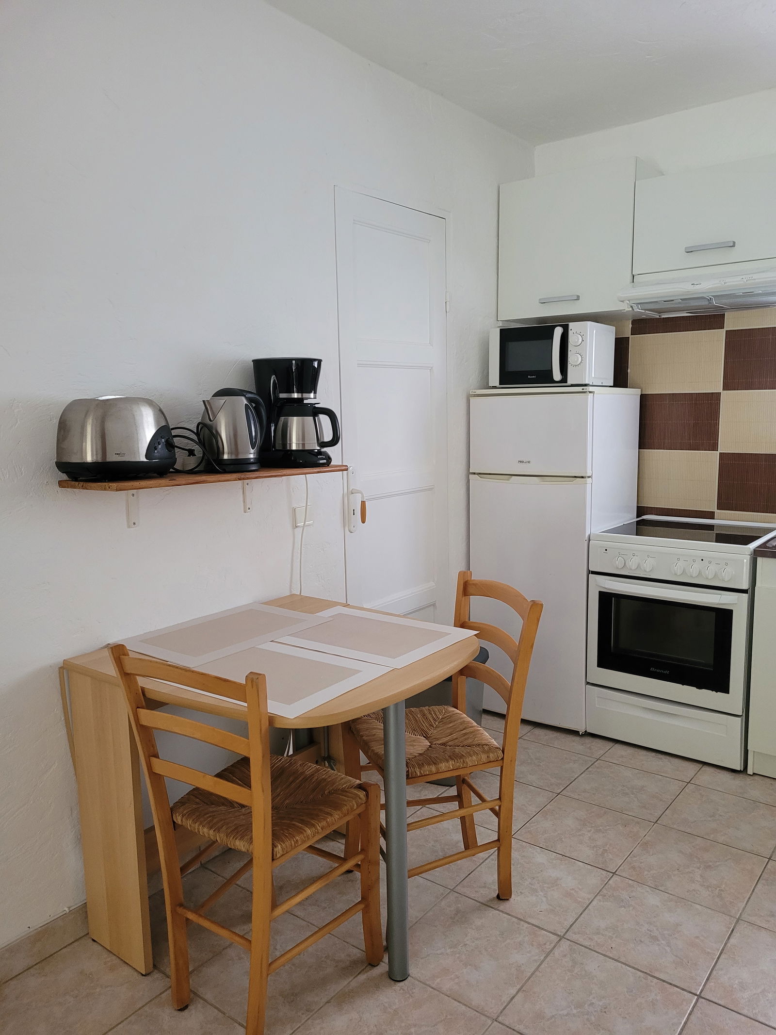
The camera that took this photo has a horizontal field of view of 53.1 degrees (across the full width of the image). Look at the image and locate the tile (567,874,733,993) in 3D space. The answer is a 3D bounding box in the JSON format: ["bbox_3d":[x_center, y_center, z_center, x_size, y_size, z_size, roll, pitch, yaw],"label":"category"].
[{"bbox_3d":[0.688,1.076,2.025,0.336,0.012,0.336,5,10,38],"label":"tile"}]

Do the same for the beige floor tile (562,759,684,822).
[{"bbox_3d":[0.838,0.965,2.751,0.333,0.010,0.333,5,10,38],"label":"beige floor tile"}]

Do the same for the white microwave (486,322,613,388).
[{"bbox_3d":[0.728,-0.701,3.432,0.440,0.262,0.375,4,9,32],"label":"white microwave"}]

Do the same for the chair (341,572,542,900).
[{"bbox_3d":[0.136,0.626,2.150,0.450,0.860,0.420,-4,9,-20],"label":"chair"}]

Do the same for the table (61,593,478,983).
[{"bbox_3d":[-0.227,0.707,2.077,0.835,0.746,0.833,5,10,38],"label":"table"}]

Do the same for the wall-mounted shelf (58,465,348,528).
[{"bbox_3d":[-0.468,-0.058,2.167,0.250,0.149,0.801,5,10,38],"label":"wall-mounted shelf"}]

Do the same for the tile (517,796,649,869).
[{"bbox_3d":[0.629,1.007,2.488,0.333,0.010,0.333,5,10,38],"label":"tile"}]

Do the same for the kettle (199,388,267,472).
[{"bbox_3d":[-0.413,-0.244,2.146,0.165,0.226,0.230,5,10,38],"label":"kettle"}]

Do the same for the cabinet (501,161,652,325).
[{"bbox_3d":[0.850,-1.179,3.433,0.620,0.585,0.355,5,10,38],"label":"cabinet"}]

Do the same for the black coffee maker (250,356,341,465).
[{"bbox_3d":[-0.255,-0.301,2.220,0.255,0.312,0.175,4,10,34],"label":"black coffee maker"}]

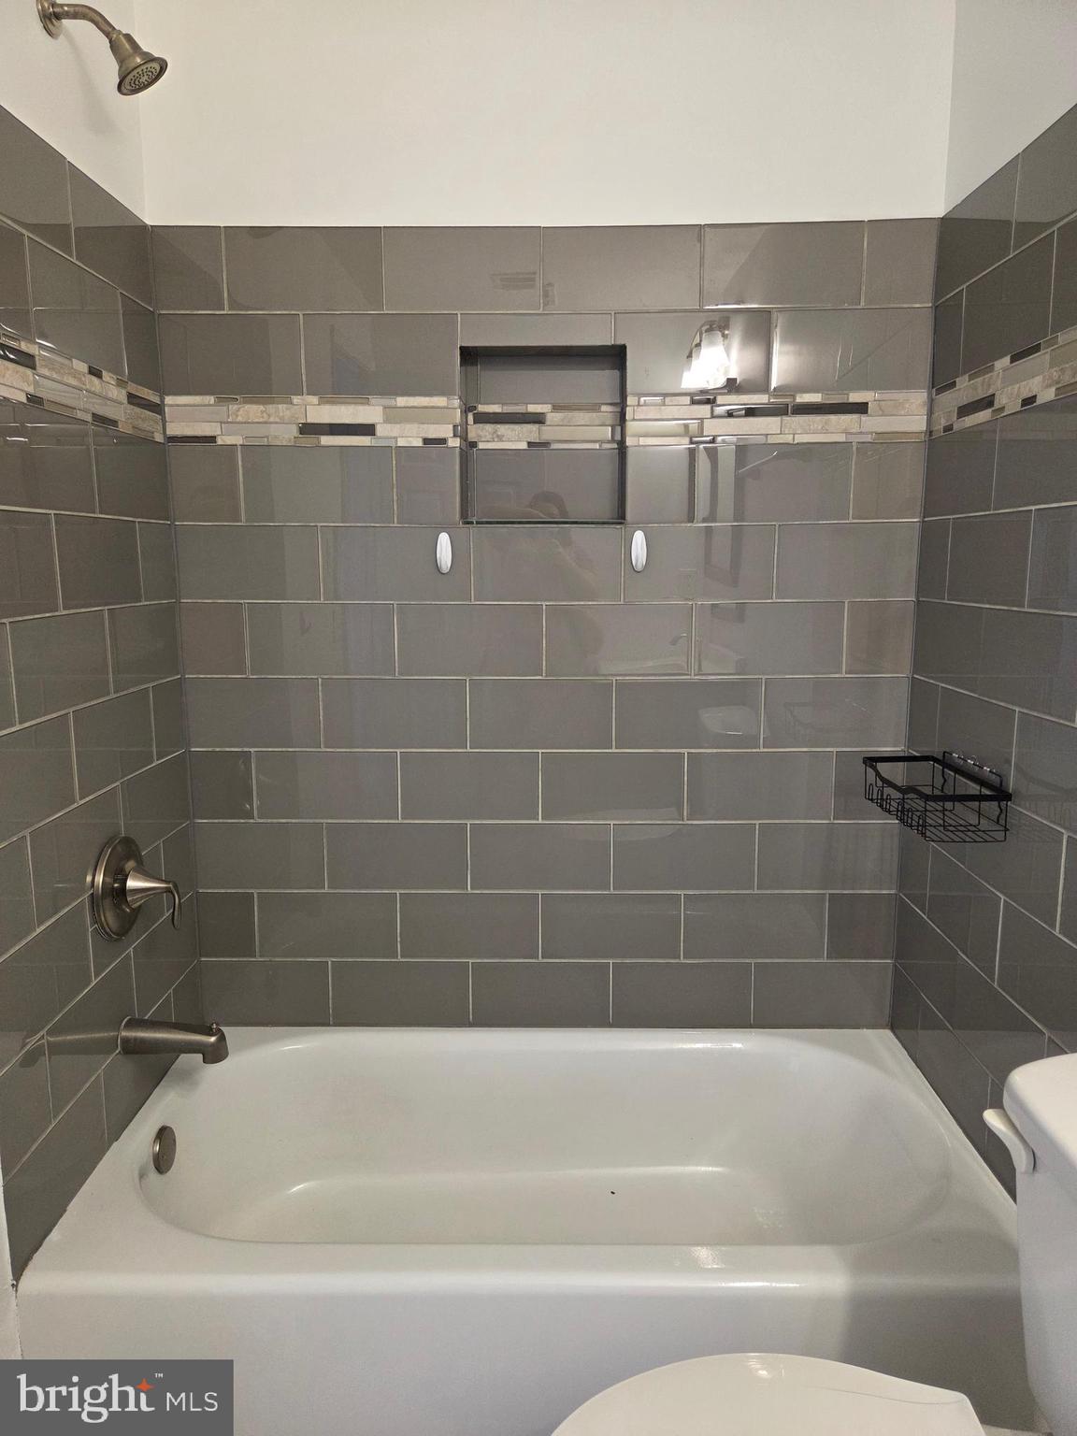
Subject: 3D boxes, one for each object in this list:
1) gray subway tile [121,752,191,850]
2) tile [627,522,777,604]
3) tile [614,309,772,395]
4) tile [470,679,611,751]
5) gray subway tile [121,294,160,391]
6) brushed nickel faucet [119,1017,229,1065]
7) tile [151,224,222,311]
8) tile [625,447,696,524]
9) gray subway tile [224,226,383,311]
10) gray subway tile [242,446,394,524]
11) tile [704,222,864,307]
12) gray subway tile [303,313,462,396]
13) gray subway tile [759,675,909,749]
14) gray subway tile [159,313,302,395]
[{"bbox_3d":[-0.742,0.169,1.859,0.009,0.149,0.308,0,9,1],"label":"gray subway tile"},{"bbox_3d":[0.325,-0.316,1.933,0.303,0.152,0.010,0,9,1],"label":"tile"},{"bbox_3d":[0.302,-0.715,1.870,0.304,0.149,0.010,0,9,1],"label":"tile"},{"bbox_3d":[0.006,-0.009,1.986,0.302,0.151,0.010,0,9,1],"label":"tile"},{"bbox_3d":[-0.749,-0.699,1.796,0.010,0.154,0.162,0,9,1],"label":"gray subway tile"},{"bbox_3d":[-0.649,0.582,1.717,0.182,0.084,0.062,0,9,1],"label":"brushed nickel faucet"},{"bbox_3d":[-0.673,-0.868,1.859,0.133,0.153,0.010,0,9,1],"label":"tile"},{"bbox_3d":[0.243,-0.463,1.903,0.137,0.149,0.009,0,9,1],"label":"tile"},{"bbox_3d":[-0.451,-0.870,1.856,0.303,0.154,0.009,0,9,1],"label":"gray subway tile"},{"bbox_3d":[-0.445,-0.469,1.921,0.303,0.154,0.010,0,9,1],"label":"gray subway tile"},{"bbox_3d":[0.470,-0.870,1.835,0.303,0.150,0.009,0,9,1],"label":"tile"},{"bbox_3d":[-0.307,-0.709,1.867,0.302,0.151,0.010,0,10,1],"label":"gray subway tile"},{"bbox_3d":[0.615,-0.009,1.977,0.300,0.152,0.010,0,9,1],"label":"gray subway tile"},{"bbox_3d":[-0.603,-0.716,1.885,0.279,0.149,0.010,0,9,1],"label":"gray subway tile"}]

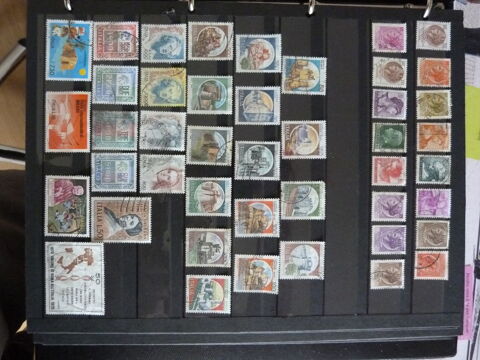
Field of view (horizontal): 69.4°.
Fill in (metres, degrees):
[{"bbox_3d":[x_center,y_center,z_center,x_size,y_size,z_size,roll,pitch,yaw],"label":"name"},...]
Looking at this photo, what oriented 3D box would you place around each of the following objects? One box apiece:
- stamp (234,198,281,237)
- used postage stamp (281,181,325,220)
[{"bbox_3d":[0.012,0.026,0.233,0.030,0.001,0.025,0,90,-2],"label":"stamp"},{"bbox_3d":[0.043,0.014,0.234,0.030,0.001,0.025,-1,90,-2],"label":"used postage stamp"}]

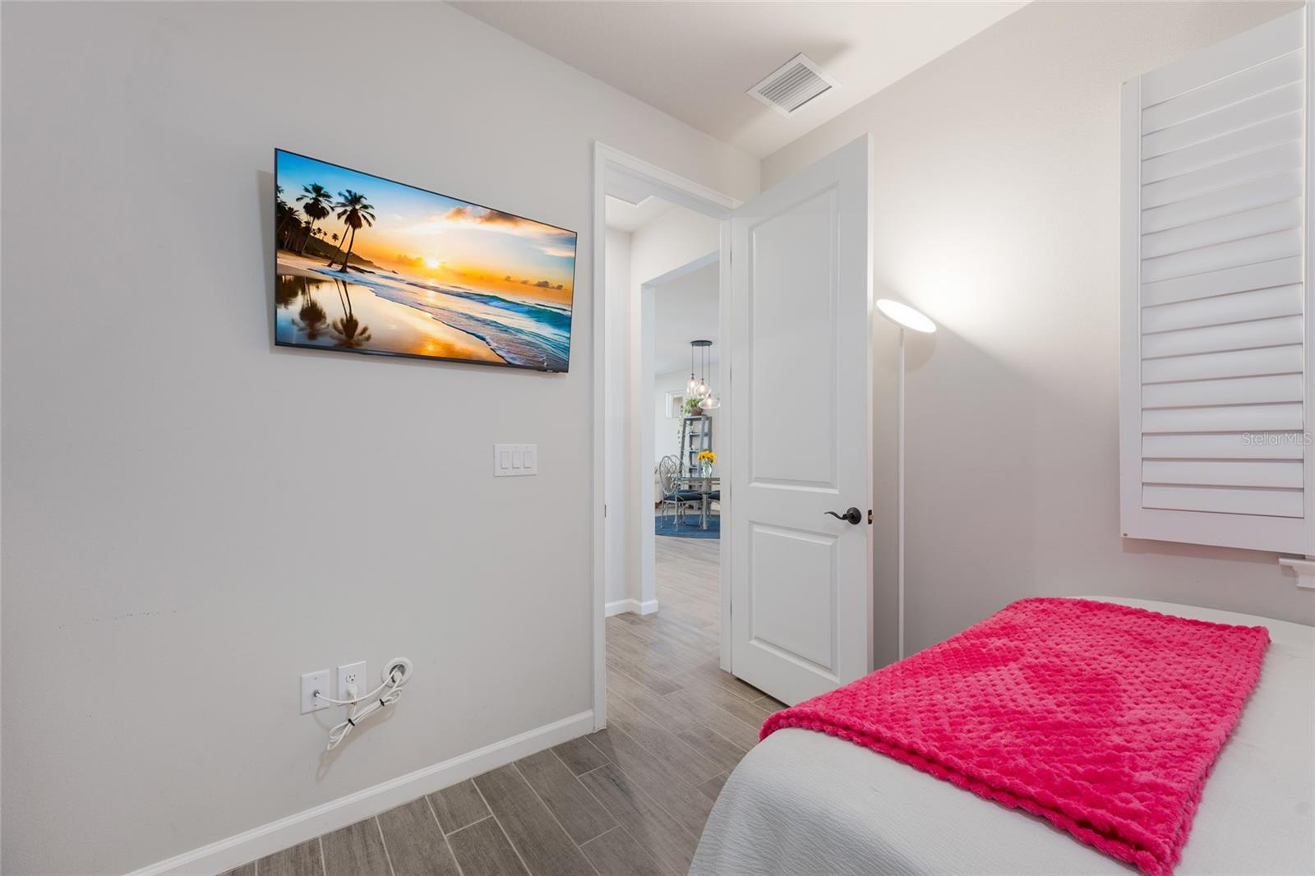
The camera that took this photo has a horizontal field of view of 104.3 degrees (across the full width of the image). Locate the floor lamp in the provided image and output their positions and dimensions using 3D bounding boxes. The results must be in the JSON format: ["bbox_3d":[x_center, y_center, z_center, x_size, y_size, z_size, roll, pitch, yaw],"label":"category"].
[{"bbox_3d":[0.965,0.346,1.994,0.260,1.830,0.260,1,-1,-24],"label":"floor lamp"}]

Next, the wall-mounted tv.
[{"bbox_3d":[-0.748,-0.553,1.806,0.965,0.560,0.060,1,6,-36],"label":"wall-mounted tv"}]

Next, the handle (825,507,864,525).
[{"bbox_3d":[0.751,0.317,2.077,0.065,0.069,0.135,1,-1,-33],"label":"handle"}]

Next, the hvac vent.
[{"bbox_3d":[0.608,-1.551,2.269,0.290,0.020,0.290,1,-1,-37],"label":"hvac vent"}]

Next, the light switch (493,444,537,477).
[{"bbox_3d":[-0.549,0.087,1.991,0.172,0.121,0.009,1,-1,-37],"label":"light switch"}]

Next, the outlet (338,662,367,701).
[{"bbox_3d":[-0.989,0.795,1.657,0.077,0.120,0.008,1,-1,-37],"label":"outlet"}]

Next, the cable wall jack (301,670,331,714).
[{"bbox_3d":[-1.068,0.793,1.597,0.075,0.120,0.008,1,-1,-37],"label":"cable wall jack"}]

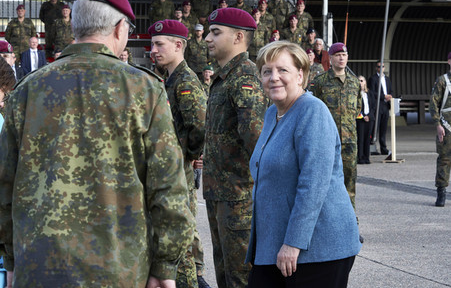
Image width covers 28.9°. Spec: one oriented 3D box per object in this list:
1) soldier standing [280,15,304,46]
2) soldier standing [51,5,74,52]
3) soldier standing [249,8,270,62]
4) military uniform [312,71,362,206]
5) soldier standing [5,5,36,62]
[{"bbox_3d":[1.358,-1.669,17.569,0.530,1.800,0.340,0,4,-3],"label":"soldier standing"},{"bbox_3d":[-3.040,-1.727,16.770,0.540,1.830,0.340,-1,5,-12],"label":"soldier standing"},{"bbox_3d":[0.655,-1.793,17.469,0.520,1.800,0.340,-1,5,-15],"label":"soldier standing"},{"bbox_3d":[1.023,0.006,8.205,0.520,1.420,0.340,-2,5,-22],"label":"military uniform"},{"bbox_3d":[-3.874,-1.711,16.670,0.560,1.830,0.340,-1,4,-8],"label":"soldier standing"}]

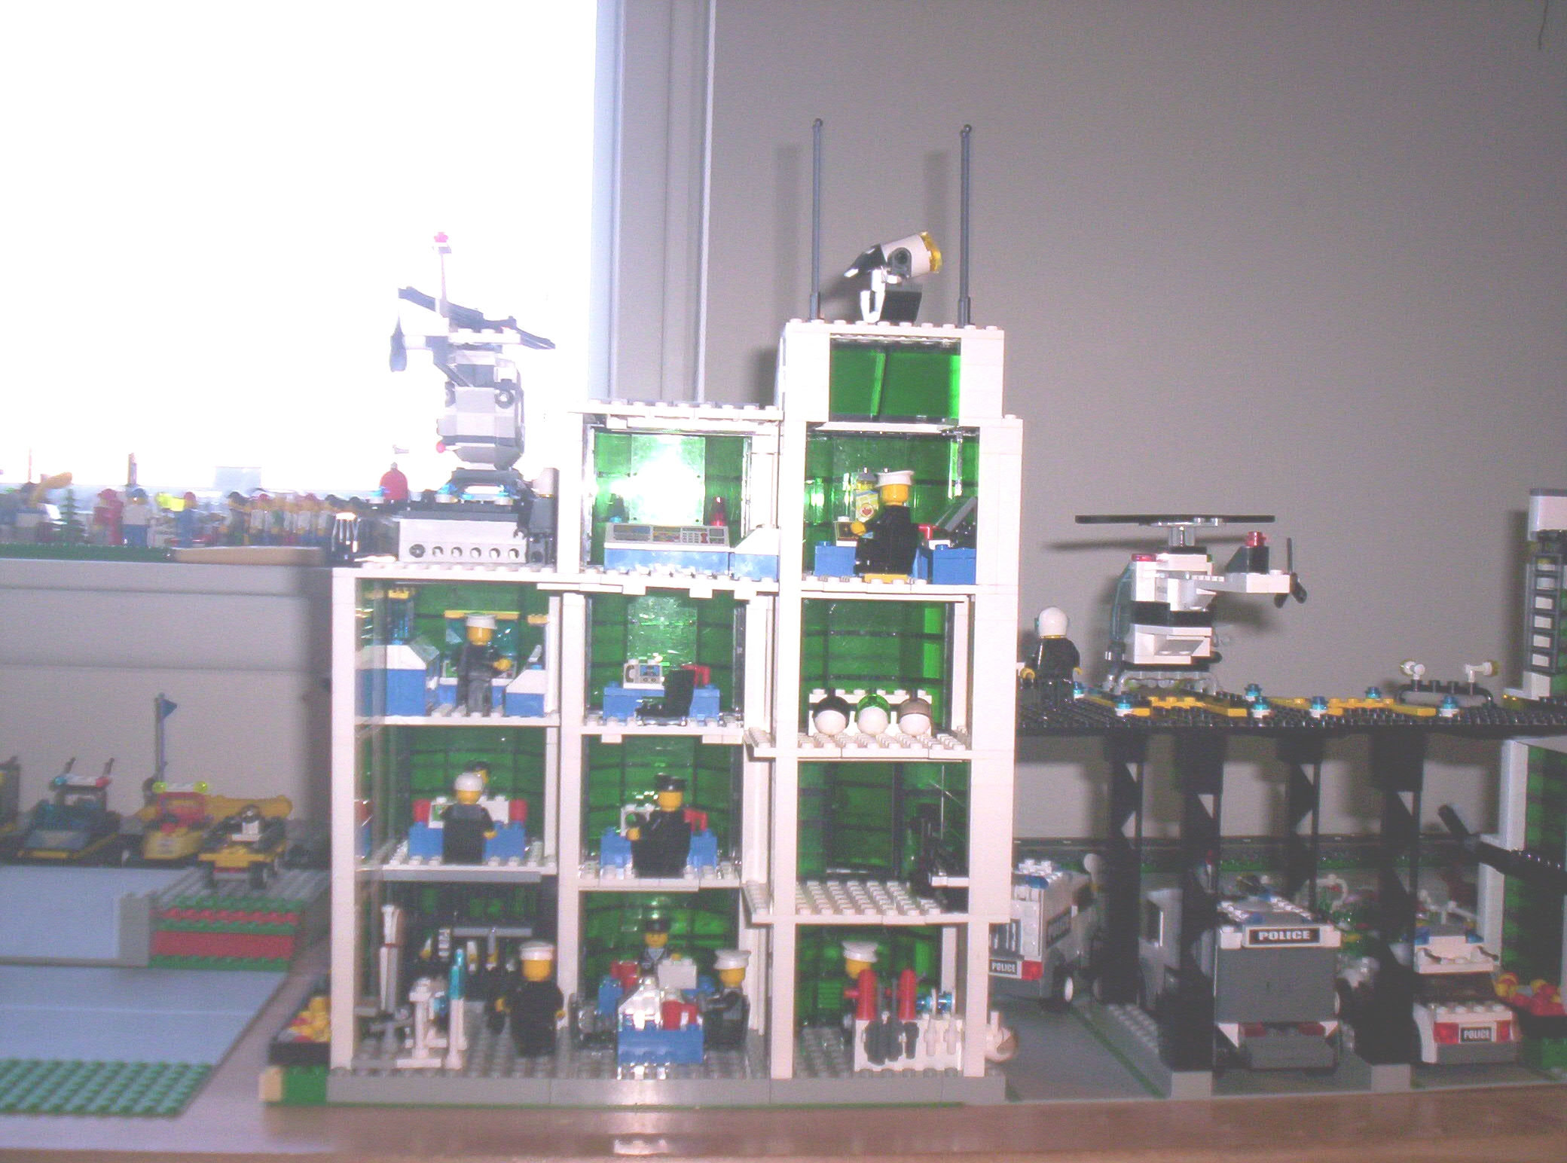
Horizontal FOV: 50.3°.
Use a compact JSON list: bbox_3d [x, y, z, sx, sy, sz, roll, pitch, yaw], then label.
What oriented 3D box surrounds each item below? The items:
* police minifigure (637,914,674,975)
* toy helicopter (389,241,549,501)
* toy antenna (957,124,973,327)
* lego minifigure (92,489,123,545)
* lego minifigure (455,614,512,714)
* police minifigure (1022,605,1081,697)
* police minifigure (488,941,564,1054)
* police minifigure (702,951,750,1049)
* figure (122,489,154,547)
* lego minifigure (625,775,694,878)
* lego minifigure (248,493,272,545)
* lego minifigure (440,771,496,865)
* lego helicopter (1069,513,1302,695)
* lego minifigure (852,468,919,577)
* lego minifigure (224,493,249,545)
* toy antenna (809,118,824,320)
[{"bbox_3d":[-0.052,0.157,0.690,0.022,0.041,0.016,1,1,-5],"label":"police minifigure"},{"bbox_3d":[-0.135,-0.092,0.720,0.070,0.114,0.060,1,2,-10],"label":"toy helicopter"},{"bbox_3d":[0.067,-0.132,0.620,0.006,0.076,0.006,1,1,-5],"label":"toy antenna"},{"bbox_3d":[-0.474,-0.045,1.170,0.017,0.041,0.021,1,2,-7],"label":"lego minifigure"},{"bbox_3d":[-0.123,0.034,0.684,0.017,0.042,0.021,0,2,-38],"label":"lego minifigure"},{"bbox_3d":[0.113,0.031,0.699,0.024,0.042,0.016,1,2,-8],"label":"police minifigure"},{"bbox_3d":[-0.097,0.158,0.637,0.026,0.043,0.017,1,2,-14],"label":"police minifigure"},{"bbox_3d":[-0.022,0.161,0.642,0.018,0.039,0.020,1,1,3],"label":"police minifigure"},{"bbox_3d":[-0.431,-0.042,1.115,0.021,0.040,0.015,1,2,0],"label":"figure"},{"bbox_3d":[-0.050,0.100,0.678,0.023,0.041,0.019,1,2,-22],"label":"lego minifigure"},{"bbox_3d":[-0.398,-0.048,1.270,0.016,0.041,0.021,1,1,-3],"label":"lego minifigure"},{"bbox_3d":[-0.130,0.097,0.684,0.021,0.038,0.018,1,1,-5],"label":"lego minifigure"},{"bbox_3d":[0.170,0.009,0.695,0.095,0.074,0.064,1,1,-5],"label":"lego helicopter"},{"bbox_3d":[0.039,-0.022,0.634,0.023,0.040,0.021,2,2,28],"label":"lego minifigure"},{"bbox_3d":[-0.416,-0.049,1.270,0.016,0.041,0.021,1,1,-3],"label":"lego minifigure"},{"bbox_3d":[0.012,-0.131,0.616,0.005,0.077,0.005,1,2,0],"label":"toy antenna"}]

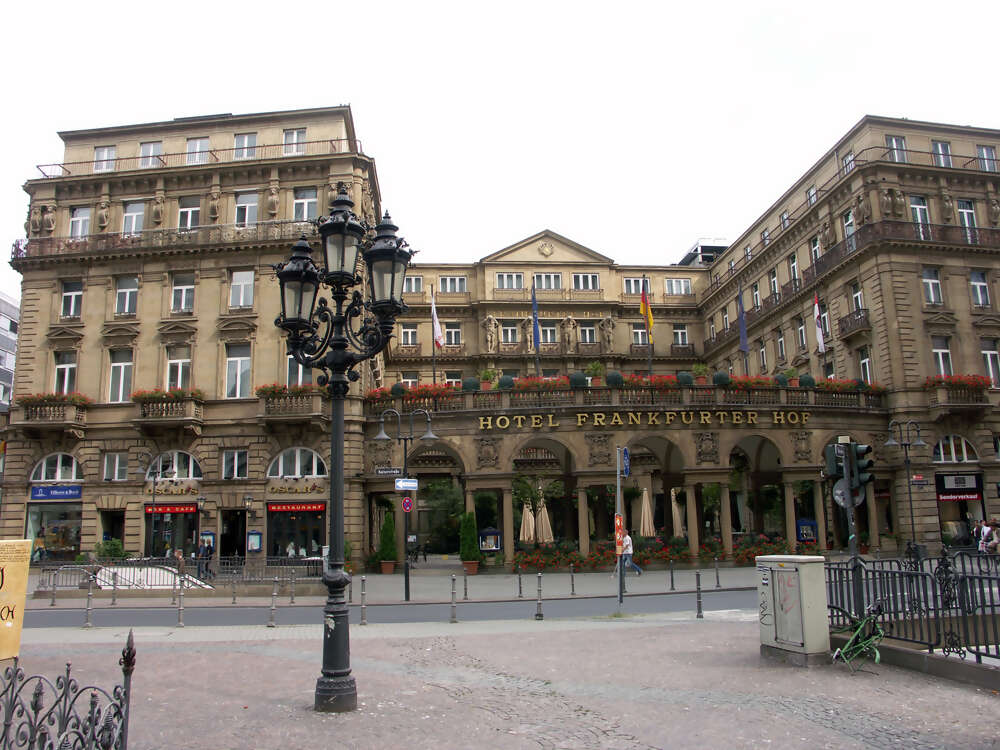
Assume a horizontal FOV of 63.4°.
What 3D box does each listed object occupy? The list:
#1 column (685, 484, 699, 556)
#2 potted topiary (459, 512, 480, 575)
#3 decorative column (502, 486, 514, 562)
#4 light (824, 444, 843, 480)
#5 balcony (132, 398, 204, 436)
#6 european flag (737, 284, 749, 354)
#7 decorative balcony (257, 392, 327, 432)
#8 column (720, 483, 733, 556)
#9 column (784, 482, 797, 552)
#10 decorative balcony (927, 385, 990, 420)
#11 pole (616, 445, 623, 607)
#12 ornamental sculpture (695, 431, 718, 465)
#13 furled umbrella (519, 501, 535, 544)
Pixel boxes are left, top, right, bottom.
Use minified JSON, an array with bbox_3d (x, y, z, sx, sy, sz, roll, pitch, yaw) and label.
[{"bbox_3d":[8.064,6.138,34.072,0.480,3.080,0.480,0,-11,-8],"label":"column"},{"bbox_3d":[-1.222,6.928,33.301,0.820,2.530,0.820,-1,-10,0],"label":"potted topiary"},{"bbox_3d":[0.365,6.460,34.802,0.500,3.298,0.500,-1,-11,-2],"label":"decorative column"},{"bbox_3d":[6.147,1.599,14.866,0.280,0.640,0.250,4,-12,-25],"label":"light"},{"bbox_3d":[-15.264,1.972,37.423,2.950,1.602,1.100,-3,-11,6],"label":"balcony"},{"bbox_3d":[11.406,-2.610,38.046,0.400,3.250,0.250,-1,-11,-2],"label":"european flag"},{"bbox_3d":[-8.960,1.618,35.129,2.950,1.550,0.900,-2,-10,6],"label":"decorative balcony"},{"bbox_3d":[9.617,6.144,34.341,0.480,3.080,0.480,0,-11,-11],"label":"column"},{"bbox_3d":[12.357,6.074,34.423,0.410,3.000,0.410,0,-10,-4],"label":"column"},{"bbox_3d":[22.134,1.349,39.265,2.900,1.700,0.950,1,-11,-14],"label":"decorative balcony"},{"bbox_3d":[2.532,3.224,17.136,0.080,3.486,0.080,2,-11,-5],"label":"pole"},{"bbox_3d":[8.993,3.199,35.229,1.000,1.393,0.300,0,-11,-9],"label":"ornamental sculpture"},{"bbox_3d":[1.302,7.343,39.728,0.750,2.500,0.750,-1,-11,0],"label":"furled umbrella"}]

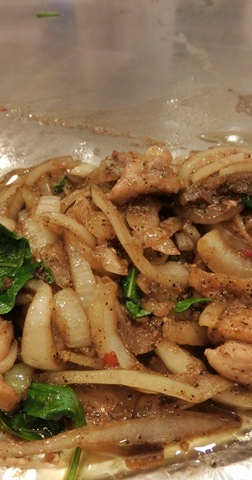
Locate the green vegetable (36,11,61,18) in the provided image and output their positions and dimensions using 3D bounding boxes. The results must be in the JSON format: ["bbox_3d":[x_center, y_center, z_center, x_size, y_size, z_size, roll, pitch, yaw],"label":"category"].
[{"bbox_3d":[-0.145,-0.423,0.833,0.044,0.009,0.010,0,39,0],"label":"green vegetable"}]

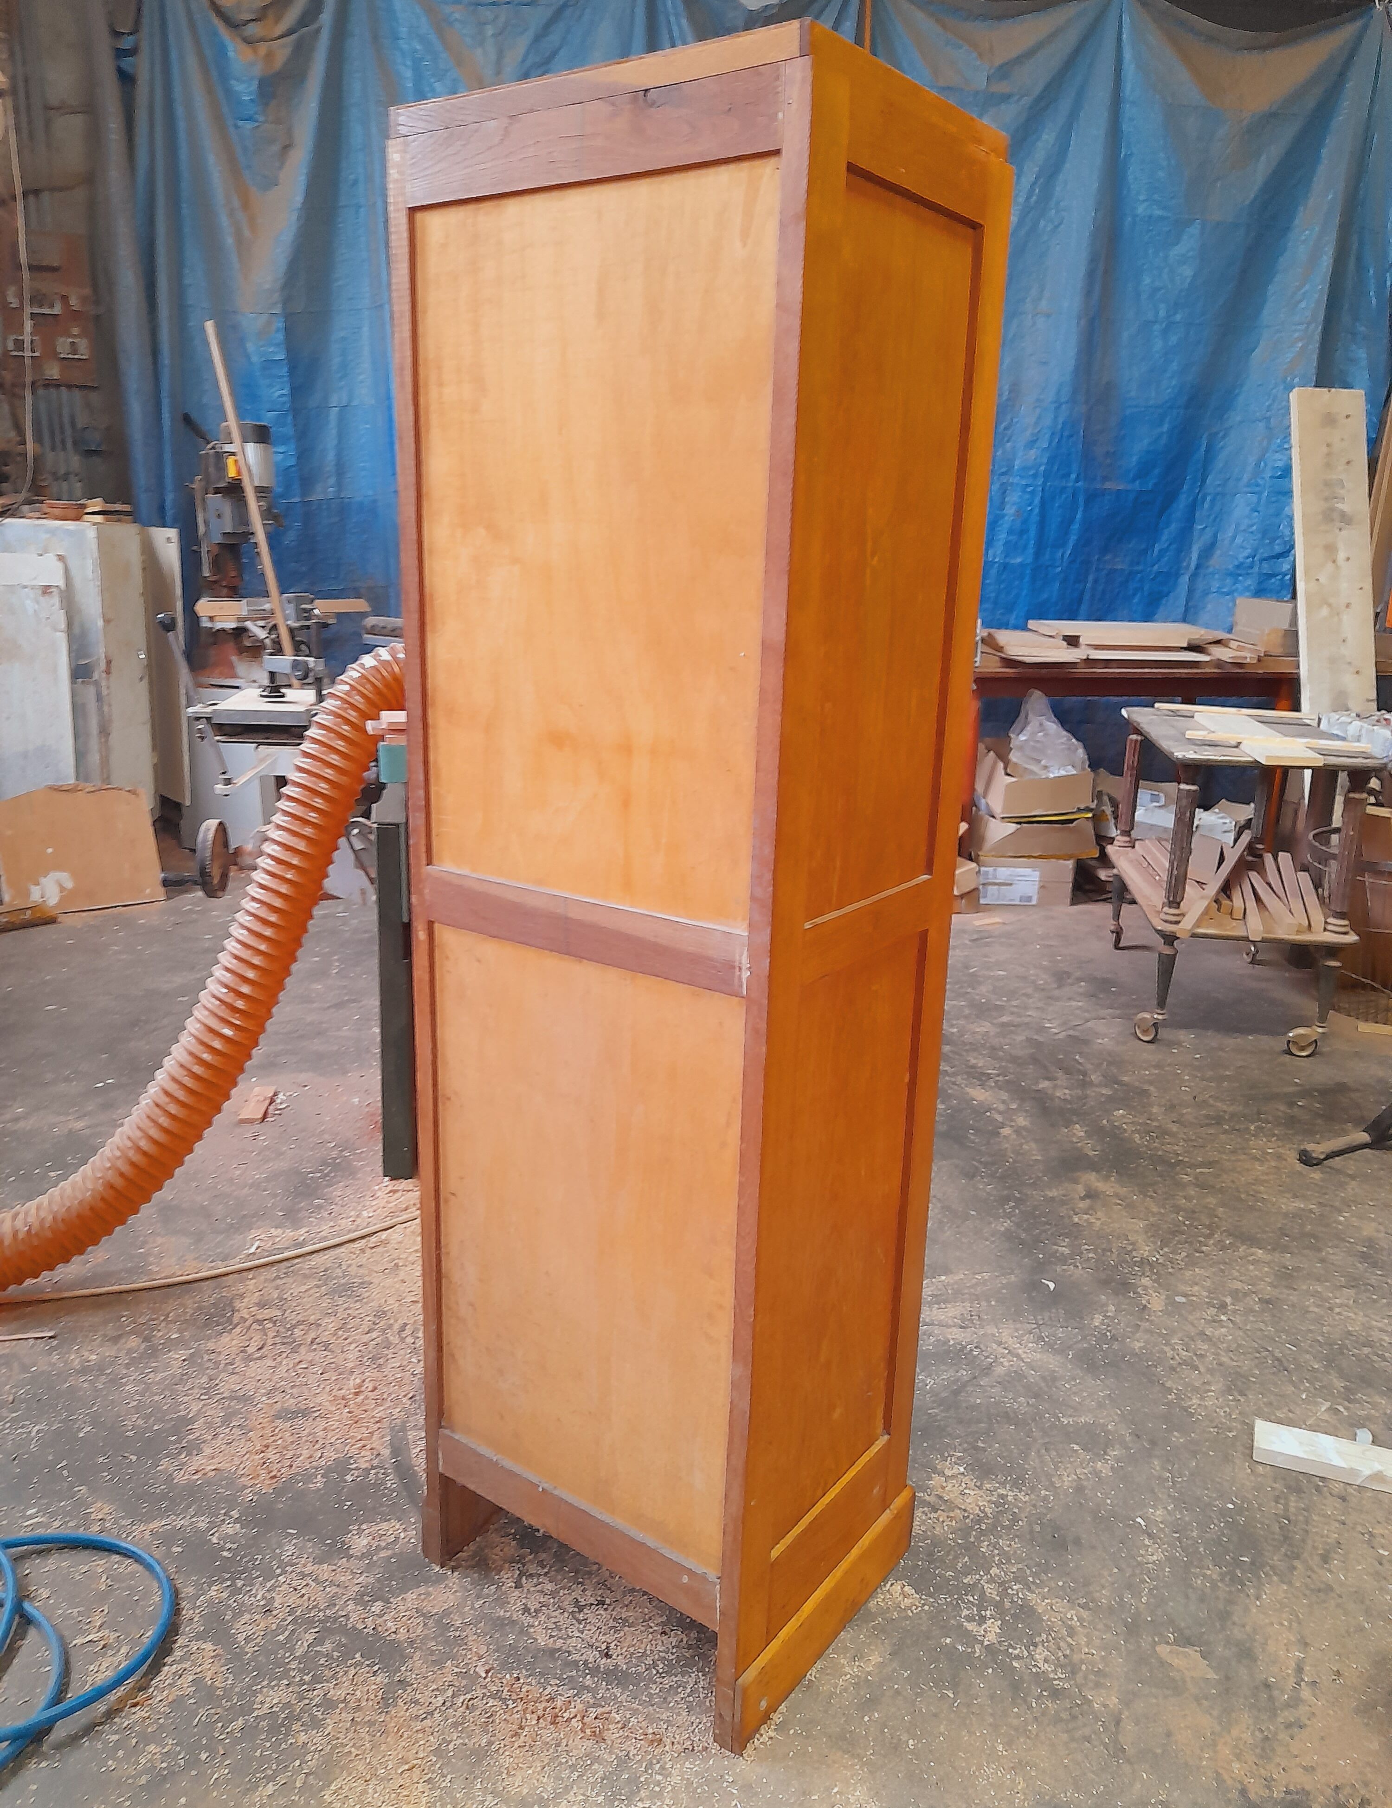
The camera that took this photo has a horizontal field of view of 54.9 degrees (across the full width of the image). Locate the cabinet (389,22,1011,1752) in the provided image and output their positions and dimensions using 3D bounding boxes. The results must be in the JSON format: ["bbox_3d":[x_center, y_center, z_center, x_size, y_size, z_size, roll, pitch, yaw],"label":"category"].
[{"bbox_3d":[-0.012,0.050,1.677,0.547,1.829,0.439,13,19,34],"label":"cabinet"}]

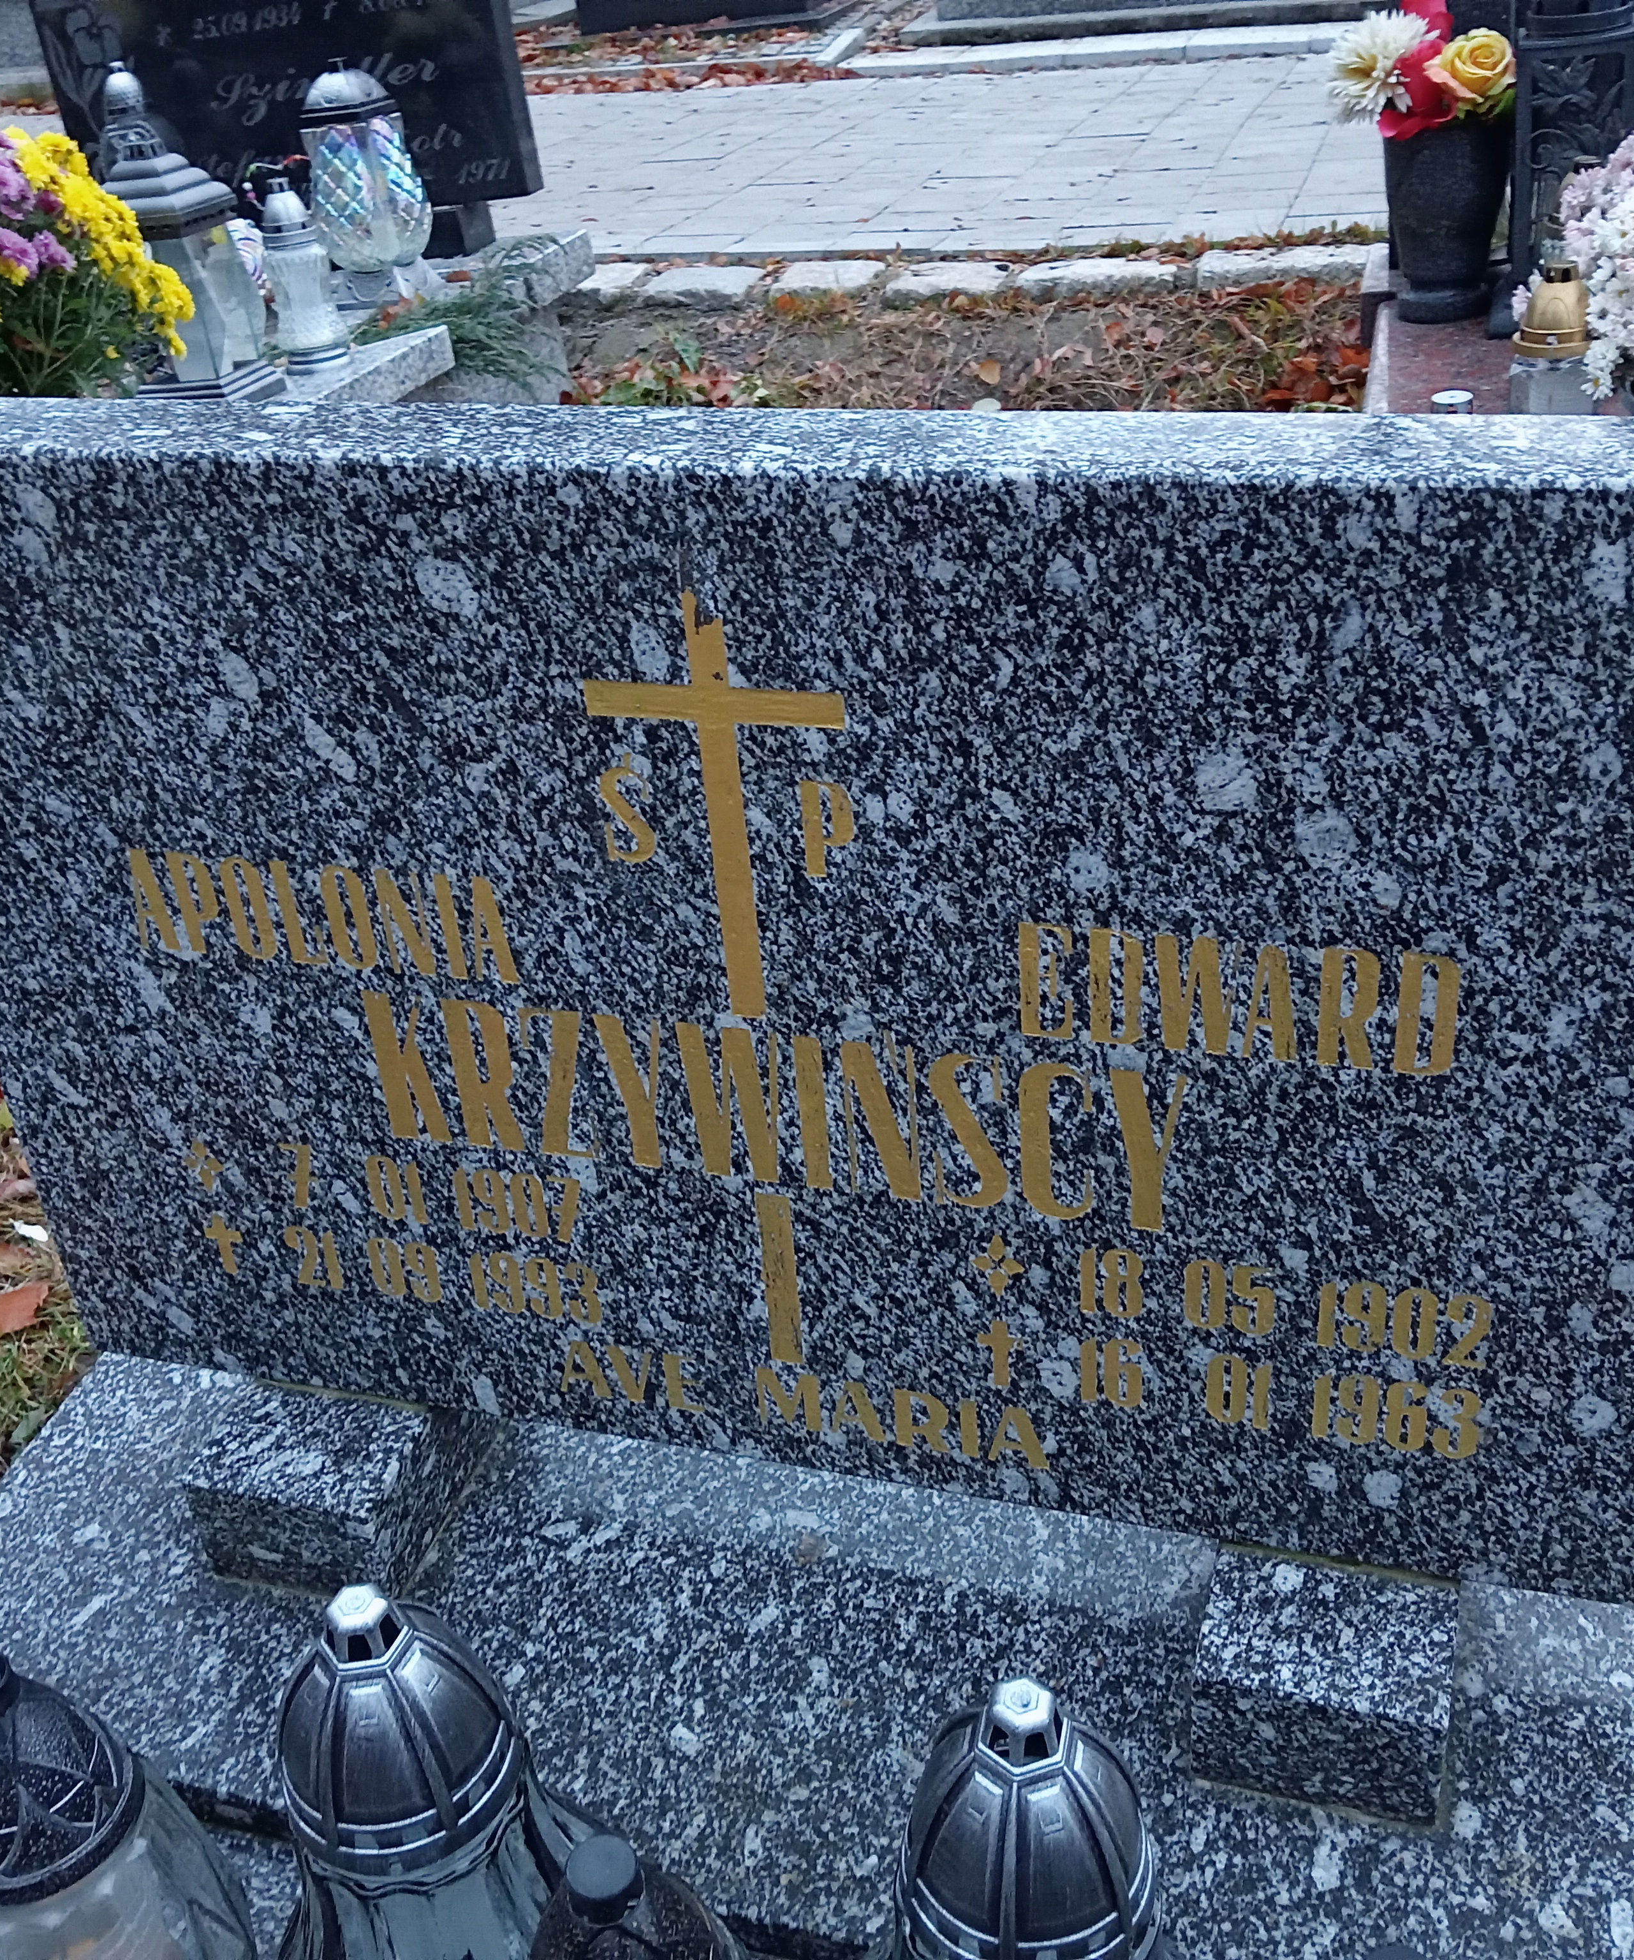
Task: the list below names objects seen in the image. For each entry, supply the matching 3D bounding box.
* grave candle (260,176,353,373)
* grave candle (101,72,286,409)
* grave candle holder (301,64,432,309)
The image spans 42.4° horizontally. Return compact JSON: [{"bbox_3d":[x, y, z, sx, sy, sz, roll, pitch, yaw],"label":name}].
[{"bbox_3d":[-0.679,-0.927,2.769,0.092,0.240,0.092,-8,32,0],"label":"grave candle"},{"bbox_3d":[-0.823,-0.943,2.674,0.153,0.401,0.153,9,36,25],"label":"grave candle"},{"bbox_3d":[-0.656,-1.148,3.033,0.157,0.323,0.157,-8,32,0],"label":"grave candle holder"}]

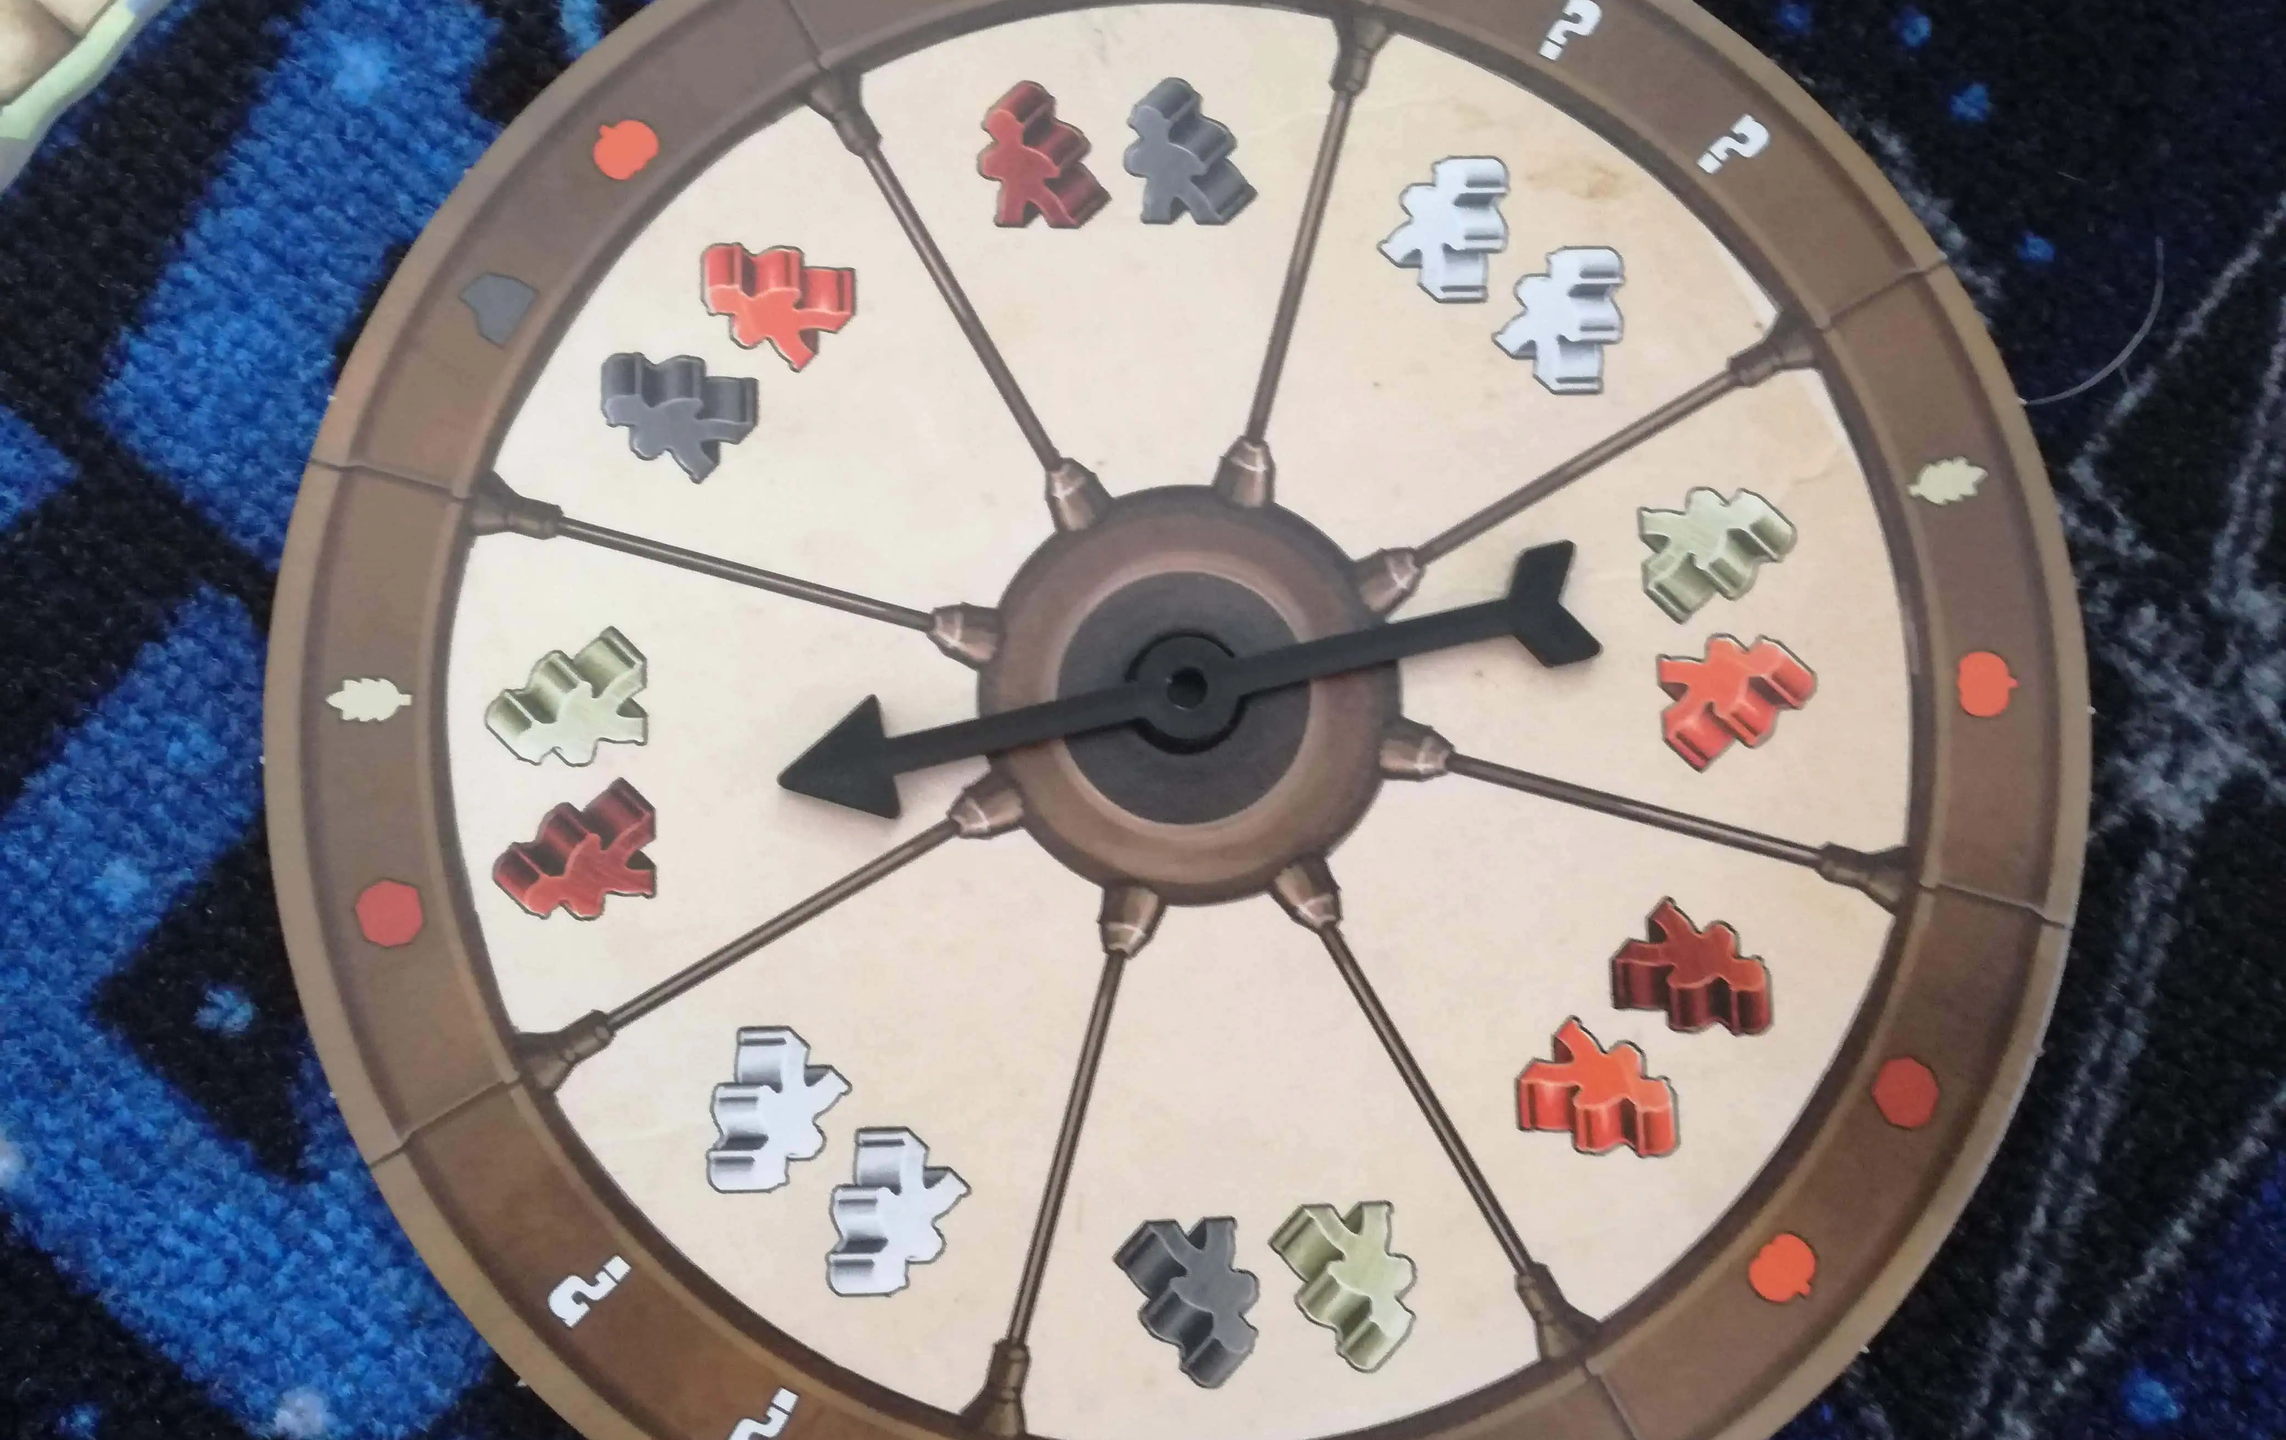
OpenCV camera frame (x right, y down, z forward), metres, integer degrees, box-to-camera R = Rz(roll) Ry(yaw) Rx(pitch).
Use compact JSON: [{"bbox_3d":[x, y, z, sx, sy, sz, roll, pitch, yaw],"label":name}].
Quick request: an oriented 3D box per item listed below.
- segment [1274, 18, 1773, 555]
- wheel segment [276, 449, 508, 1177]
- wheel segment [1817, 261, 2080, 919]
[{"bbox_3d":[0.039,-0.047,0.217,0.059,0.002,0.061,37,84,4],"label":"segment"},{"bbox_3d":[-0.088,0.009,0.208,0.026,0.002,0.082,-8,83,-2],"label":"wheel segment"},{"bbox_3d":[0.098,-0.015,0.214,0.026,0.002,0.082,-7,83,-2],"label":"wheel segment"}]

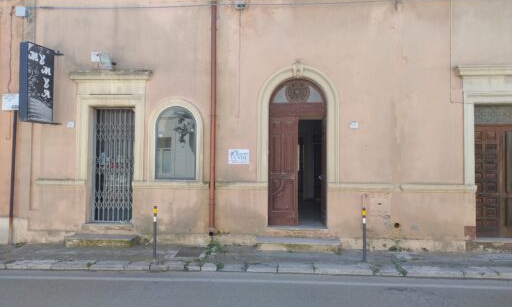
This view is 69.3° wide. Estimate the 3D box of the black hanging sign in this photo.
[{"bbox_3d":[-4.150,-1.322,7.036,0.119,1.443,0.764,0,-2,3],"label":"black hanging sign"}]

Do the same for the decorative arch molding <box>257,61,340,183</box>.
[{"bbox_3d":[0.848,-0.627,7.444,1.618,2.462,0.160,0,-2,3],"label":"decorative arch molding"}]

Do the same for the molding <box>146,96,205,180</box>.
[{"bbox_3d":[-1.626,-0.282,7.604,1.149,1.727,0.170,0,-2,3],"label":"molding"}]

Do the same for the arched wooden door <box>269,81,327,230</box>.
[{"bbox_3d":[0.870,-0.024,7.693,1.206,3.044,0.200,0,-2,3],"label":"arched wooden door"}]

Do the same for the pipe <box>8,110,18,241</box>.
[{"bbox_3d":[-5.051,0.491,7.706,0.085,2.828,0.085,1,-2,3],"label":"pipe"}]

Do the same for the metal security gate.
[{"bbox_3d":[-3.047,0.250,7.916,0.867,2.434,0.080,0,-2,3],"label":"metal security gate"}]

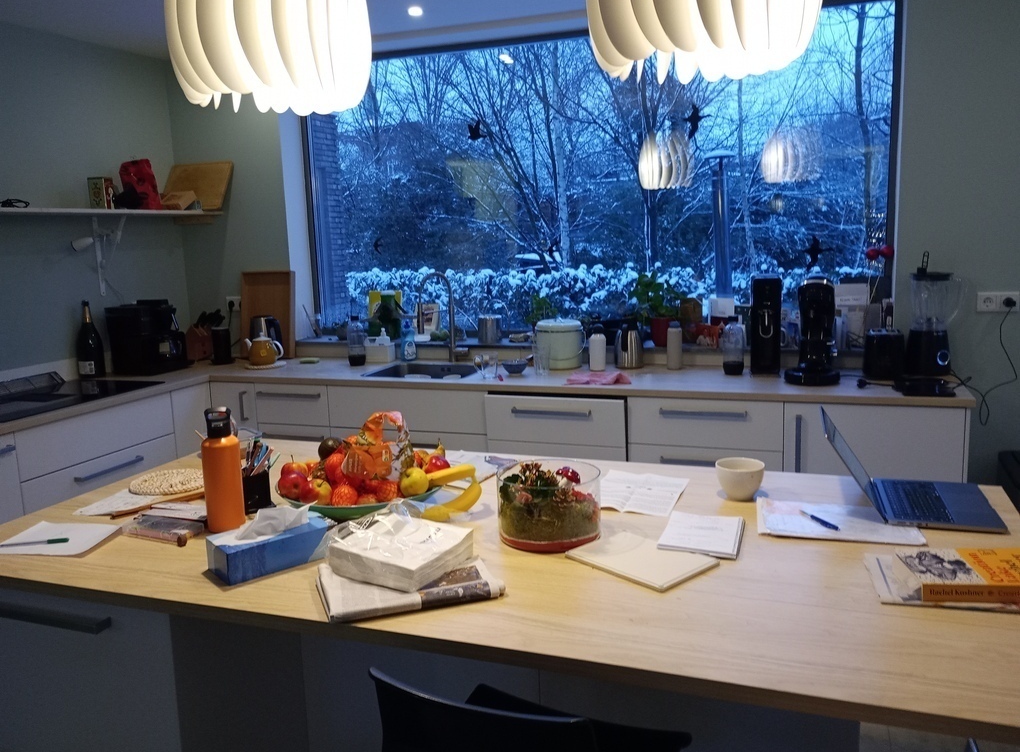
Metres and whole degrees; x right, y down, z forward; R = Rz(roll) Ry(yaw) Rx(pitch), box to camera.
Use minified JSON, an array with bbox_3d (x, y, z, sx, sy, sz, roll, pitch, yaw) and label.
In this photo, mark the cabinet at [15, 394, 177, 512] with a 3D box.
[{"bbox_3d":[-1.957,0.528,3.580,0.600,0.820,0.800,2,10,20],"label":"cabinet"}]

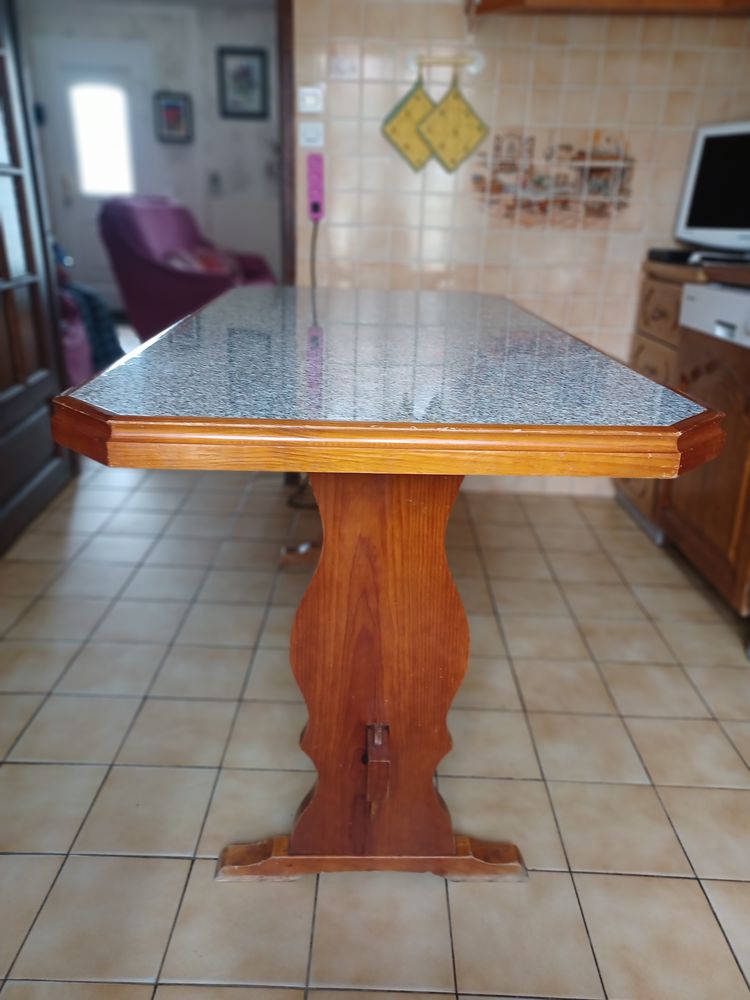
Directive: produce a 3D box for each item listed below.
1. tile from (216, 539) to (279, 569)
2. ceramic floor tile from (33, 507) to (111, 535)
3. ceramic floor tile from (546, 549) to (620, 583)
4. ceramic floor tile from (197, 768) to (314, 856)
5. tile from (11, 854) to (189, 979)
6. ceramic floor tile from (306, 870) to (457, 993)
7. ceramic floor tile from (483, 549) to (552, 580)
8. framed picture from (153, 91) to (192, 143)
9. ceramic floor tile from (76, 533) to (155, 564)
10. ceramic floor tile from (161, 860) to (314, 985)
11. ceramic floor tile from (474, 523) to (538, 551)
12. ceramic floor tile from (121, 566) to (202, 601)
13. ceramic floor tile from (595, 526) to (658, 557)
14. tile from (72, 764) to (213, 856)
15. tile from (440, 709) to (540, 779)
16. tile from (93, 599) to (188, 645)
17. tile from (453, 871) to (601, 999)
[{"bbox_3d":[-0.378,0.168,2.193,0.199,0.009,0.199,2,22,0],"label":"tile"},{"bbox_3d":[-0.975,0.070,2.373,0.198,0.010,0.198,2,22,0],"label":"ceramic floor tile"},{"bbox_3d":[0.638,0.210,2.210,0.200,0.010,0.200,2,22,0],"label":"ceramic floor tile"},{"bbox_3d":[-0.190,0.552,1.264,0.200,0.010,0.200,2,22,0],"label":"ceramic floor tile"},{"bbox_3d":[-0.396,0.619,1.075,0.200,0.010,0.200,2,22,0],"label":"tile"},{"bbox_3d":[0.011,0.637,1.082,0.200,0.010,0.200,2,22,0],"label":"ceramic floor tile"},{"bbox_3d":[0.438,0.202,2.226,0.200,0.010,0.200,2,22,0],"label":"ceramic floor tile"},{"bbox_3d":[-1.635,-3.092,5.845,0.290,0.385,0.025,2,22,0],"label":"framed picture"},{"bbox_3d":[-0.781,0.152,2.192,0.199,0.009,0.199,2,22,0],"label":"ceramic floor tile"},{"bbox_3d":[-0.193,0.626,1.075,0.200,0.010,0.200,2,22,0],"label":"ceramic floor tile"},{"bbox_3d":[0.441,0.127,2.417,0.200,0.010,0.200,2,22,0],"label":"ceramic floor tile"},{"bbox_3d":[-0.585,0.237,2.021,0.200,0.010,0.200,2,22,0],"label":"ceramic floor tile"},{"bbox_3d":[0.851,0.143,2.417,0.200,0.010,0.200,2,22,0],"label":"ceramic floor tile"},{"bbox_3d":[-0.390,0.539,1.253,0.199,0.010,0.199,2,21,0],"label":"tile"},{"bbox_3d":[0.219,0.488,1.441,0.199,0.010,0.199,2,21,0],"label":"tile"},{"bbox_3d":[-0.583,0.310,1.817,0.199,0.010,0.199,2,21,0],"label":"tile"},{"bbox_3d":[0.212,0.637,1.067,0.199,0.009,0.199,2,22,0],"label":"tile"}]

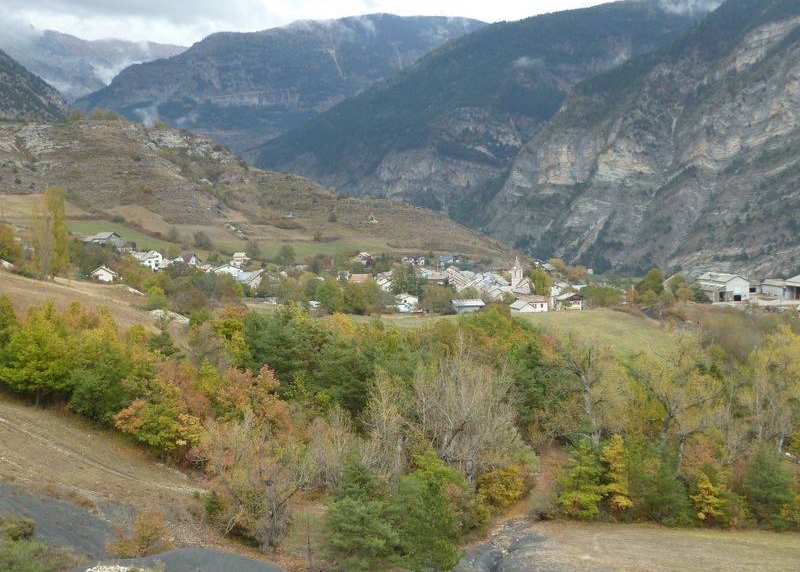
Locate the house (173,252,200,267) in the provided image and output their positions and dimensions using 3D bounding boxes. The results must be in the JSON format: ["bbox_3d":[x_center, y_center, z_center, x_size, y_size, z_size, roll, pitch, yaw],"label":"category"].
[{"bbox_3d":[-101.980,-12.360,610.000,9.000,7.000,10.000,-2,3,-40],"label":"house"}]

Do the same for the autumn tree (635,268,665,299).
[{"bbox_3d":[105.990,-0.850,540.000,12.300,13.000,12.000,0,3,0],"label":"autumn tree"}]

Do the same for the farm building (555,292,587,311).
[{"bbox_3d":[77.128,7.012,575.000,10.500,7.400,10.000,-2,4,-22],"label":"farm building"}]

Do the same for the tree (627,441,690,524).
[{"bbox_3d":[25.620,19.480,126.000,6.200,8.200,6.000,0,3,0],"label":"tree"}]

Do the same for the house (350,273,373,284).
[{"bbox_3d":[-19.385,-3.525,640.000,11.000,6.800,9.000,0,4,-2],"label":"house"}]

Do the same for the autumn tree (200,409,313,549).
[{"bbox_3d":[-12.644,16.962,112.000,9.600,12.200,9.200,0,4,0],"label":"autumn tree"}]

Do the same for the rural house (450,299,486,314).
[{"bbox_3d":[26.210,7.900,490.000,12.000,5.500,7.000,-1,3,-22],"label":"rural house"}]

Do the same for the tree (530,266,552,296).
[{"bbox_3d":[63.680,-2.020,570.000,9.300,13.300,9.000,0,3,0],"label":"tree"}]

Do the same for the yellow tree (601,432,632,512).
[{"bbox_3d":[21.120,18.389,124.000,3.100,7.800,3.100,0,4,0],"label":"yellow tree"}]

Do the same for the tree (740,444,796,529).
[{"bbox_3d":[36.430,19.970,126.000,5.300,8.000,5.300,0,3,0],"label":"tree"}]

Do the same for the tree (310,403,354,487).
[{"bbox_3d":[-7.540,17.680,140.000,5.000,9.100,5.000,0,3,0],"label":"tree"}]

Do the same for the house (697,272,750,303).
[{"bbox_3d":[139.977,0.865,550.000,14.000,11.800,21.000,-1,4,-19],"label":"house"}]

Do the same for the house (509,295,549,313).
[{"bbox_3d":[56.833,7.930,560.000,14.000,7.400,12.000,-1,4,-12],"label":"house"}]

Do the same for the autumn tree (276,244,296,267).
[{"bbox_3d":[-61.610,-16.560,690.000,10.800,12.000,10.500,0,3,0],"label":"autumn tree"}]

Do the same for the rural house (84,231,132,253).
[{"bbox_3d":[-165.117,-25.207,720.000,22.000,11.500,15.000,-1,4,-20],"label":"rural house"}]

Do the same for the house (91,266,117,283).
[{"bbox_3d":[-111.588,-4.343,480.000,9.500,6.000,9.000,0,4,-2],"label":"house"}]

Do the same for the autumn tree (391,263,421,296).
[{"bbox_3d":[2.726,-3.222,630.000,14.500,17.000,14.000,0,4,0],"label":"autumn tree"}]

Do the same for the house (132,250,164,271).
[{"bbox_3d":[-136.523,-13.571,690.000,14.000,11.000,11.000,-1,4,-14],"label":"house"}]

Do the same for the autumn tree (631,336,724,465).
[{"bbox_3d":[30.560,13.000,140.000,10.000,14.600,9.500,0,3,0],"label":"autumn tree"}]

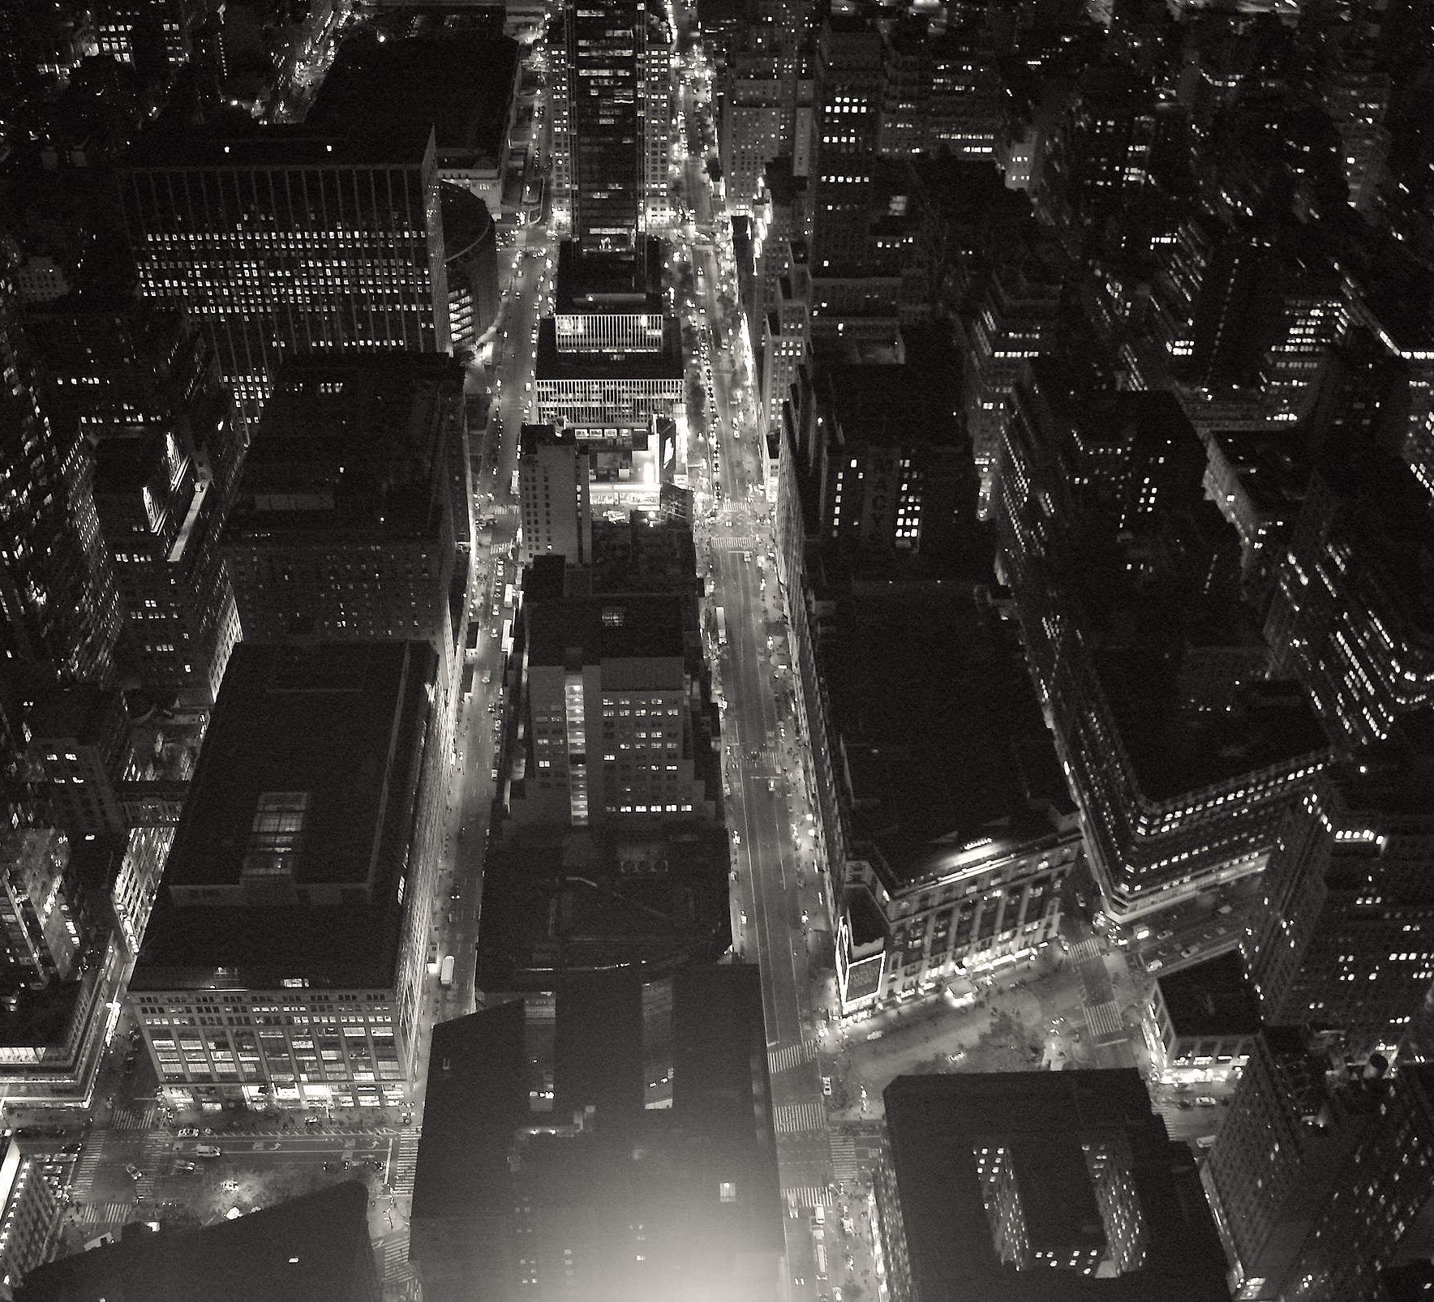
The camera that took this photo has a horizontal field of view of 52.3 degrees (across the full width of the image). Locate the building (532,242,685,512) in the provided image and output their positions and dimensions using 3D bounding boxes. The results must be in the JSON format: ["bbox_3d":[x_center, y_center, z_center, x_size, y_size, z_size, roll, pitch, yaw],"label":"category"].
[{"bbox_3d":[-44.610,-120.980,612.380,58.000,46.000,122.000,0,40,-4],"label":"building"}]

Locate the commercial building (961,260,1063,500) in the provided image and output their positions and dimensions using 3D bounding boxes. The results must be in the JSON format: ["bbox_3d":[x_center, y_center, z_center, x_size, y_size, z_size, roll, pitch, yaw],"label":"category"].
[{"bbox_3d":[113.014,-105.032,571.471,25.500,89.000,33.000,0,40,-4],"label":"commercial building"}]

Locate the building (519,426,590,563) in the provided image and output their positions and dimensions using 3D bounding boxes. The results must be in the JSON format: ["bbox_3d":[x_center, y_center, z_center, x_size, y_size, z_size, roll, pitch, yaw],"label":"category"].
[{"bbox_3d":[-57.185,-53.771,523.003,24.000,55.000,16.500,0,40,-4],"label":"building"}]

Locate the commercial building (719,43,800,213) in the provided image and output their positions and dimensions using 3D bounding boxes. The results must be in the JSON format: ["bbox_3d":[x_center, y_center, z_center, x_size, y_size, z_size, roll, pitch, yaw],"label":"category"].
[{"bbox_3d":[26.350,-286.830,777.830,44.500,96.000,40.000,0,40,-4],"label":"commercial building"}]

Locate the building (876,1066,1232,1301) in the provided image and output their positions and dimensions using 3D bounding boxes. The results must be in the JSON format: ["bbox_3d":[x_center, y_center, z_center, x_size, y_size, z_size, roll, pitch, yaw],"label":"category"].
[{"bbox_3d":[66.330,128.230,312.350,58.000,51.000,51.000,0,40,-4],"label":"building"}]

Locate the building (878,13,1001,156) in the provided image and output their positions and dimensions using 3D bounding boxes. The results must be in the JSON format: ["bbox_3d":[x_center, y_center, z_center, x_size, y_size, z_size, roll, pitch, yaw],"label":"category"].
[{"bbox_3d":[113.460,-287.660,782.670,62.000,97.000,39.000,0,40,-4],"label":"building"}]

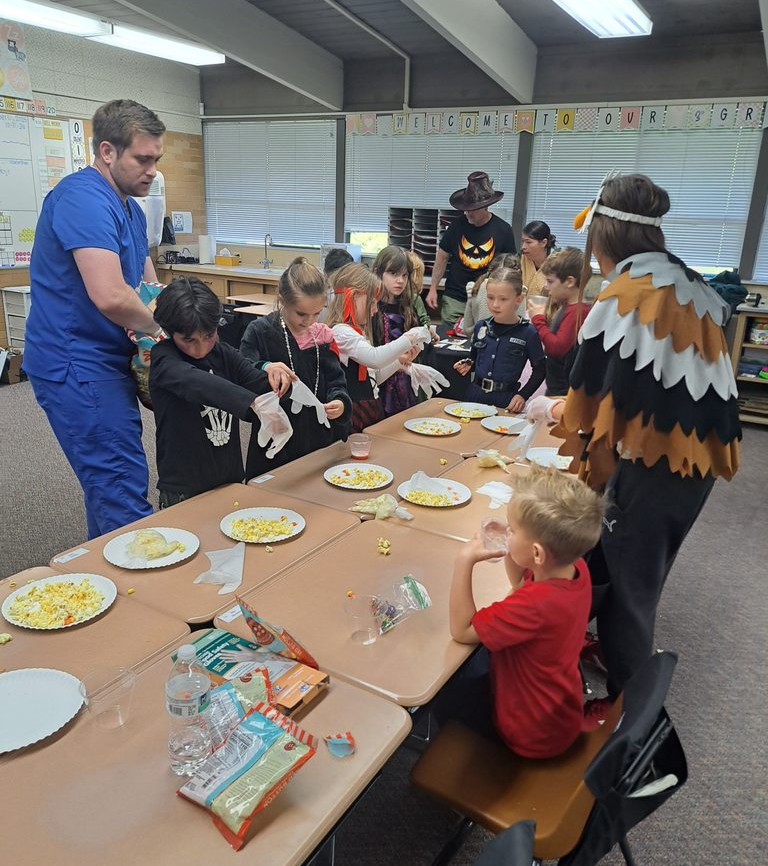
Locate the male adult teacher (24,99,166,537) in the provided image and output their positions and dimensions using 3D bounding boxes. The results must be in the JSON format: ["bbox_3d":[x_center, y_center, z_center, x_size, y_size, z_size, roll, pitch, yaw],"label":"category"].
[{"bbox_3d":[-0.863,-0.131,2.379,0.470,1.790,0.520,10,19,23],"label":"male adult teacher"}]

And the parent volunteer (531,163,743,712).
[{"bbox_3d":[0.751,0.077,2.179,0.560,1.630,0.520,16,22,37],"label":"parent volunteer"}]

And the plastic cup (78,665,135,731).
[{"bbox_3d":[-0.454,0.445,1.176,0.086,0.072,0.086,2,17,-1],"label":"plastic cup"}]

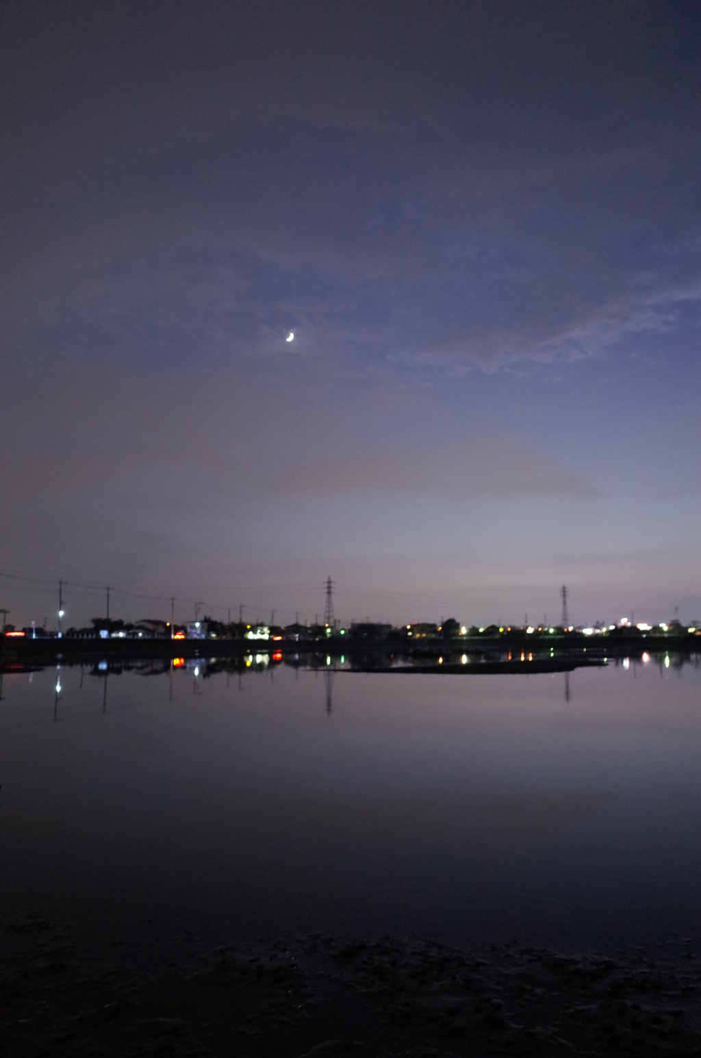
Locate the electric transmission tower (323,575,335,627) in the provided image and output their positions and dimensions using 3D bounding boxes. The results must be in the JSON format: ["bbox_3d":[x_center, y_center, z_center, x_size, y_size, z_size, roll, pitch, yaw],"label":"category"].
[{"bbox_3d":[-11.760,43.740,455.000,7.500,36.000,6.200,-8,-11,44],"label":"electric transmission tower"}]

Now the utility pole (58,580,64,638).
[{"bbox_3d":[-60.620,16.810,172.000,1.300,12.100,0.600,-1,-8,9],"label":"utility pole"}]

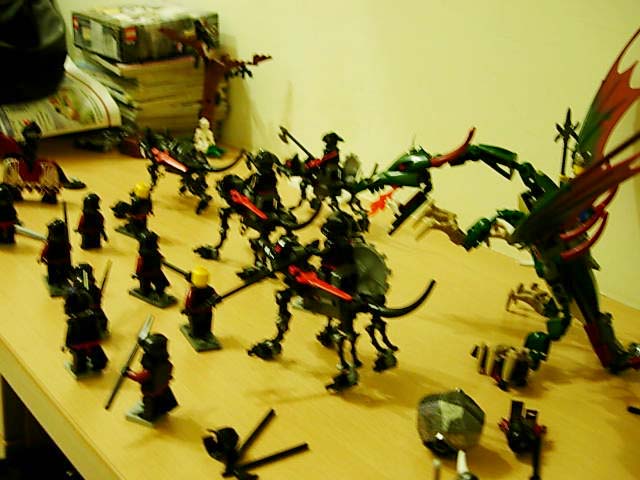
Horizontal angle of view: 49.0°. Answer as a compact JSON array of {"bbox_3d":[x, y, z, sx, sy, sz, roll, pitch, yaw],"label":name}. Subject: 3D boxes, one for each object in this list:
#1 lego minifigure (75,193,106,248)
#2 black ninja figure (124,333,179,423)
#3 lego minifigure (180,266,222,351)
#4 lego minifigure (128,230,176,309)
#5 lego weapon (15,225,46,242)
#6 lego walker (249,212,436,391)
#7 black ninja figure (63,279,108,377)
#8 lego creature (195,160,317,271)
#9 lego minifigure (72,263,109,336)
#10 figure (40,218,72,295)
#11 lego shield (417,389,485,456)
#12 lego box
[{"bbox_3d":[-0.172,-0.015,0.526,0.025,0.043,0.016,-8,27,-25],"label":"lego minifigure"},{"bbox_3d":[-0.084,0.069,0.354,0.026,0.046,0.025,21,29,31],"label":"black ninja figure"},{"bbox_3d":[-0.071,0.040,0.421,0.024,0.044,0.026,-12,30,-32],"label":"lego minifigure"},{"bbox_3d":[-0.110,0.019,0.460,0.026,0.046,0.025,24,31,36],"label":"lego minifigure"},{"bbox_3d":[-0.210,-0.004,0.513,0.039,0.005,0.003,17,27,18],"label":"lego weapon"},{"bbox_3d":[0.008,0.031,0.394,0.114,0.097,0.046,18,28,27],"label":"lego walker"},{"bbox_3d":[-0.130,0.051,0.386,0.025,0.046,0.026,-14,30,-34],"label":"black ninja figure"},{"bbox_3d":[-0.048,-0.024,0.507,0.112,0.093,0.045,22,30,33],"label":"lego creature"},{"bbox_3d":[-0.138,0.035,0.418,0.025,0.046,0.025,-14,30,-34],"label":"lego minifigure"},{"bbox_3d":[-0.176,0.010,0.467,0.025,0.046,0.026,-8,27,-25],"label":"figure"},{"bbox_3d":[0.064,0.088,0.342,0.030,0.010,0.029,10,63,13],"label":"lego shield"},{"bbox_3d":[-0.194,-0.234,0.790,0.085,0.036,0.133,22,30,34],"label":"lego box"}]

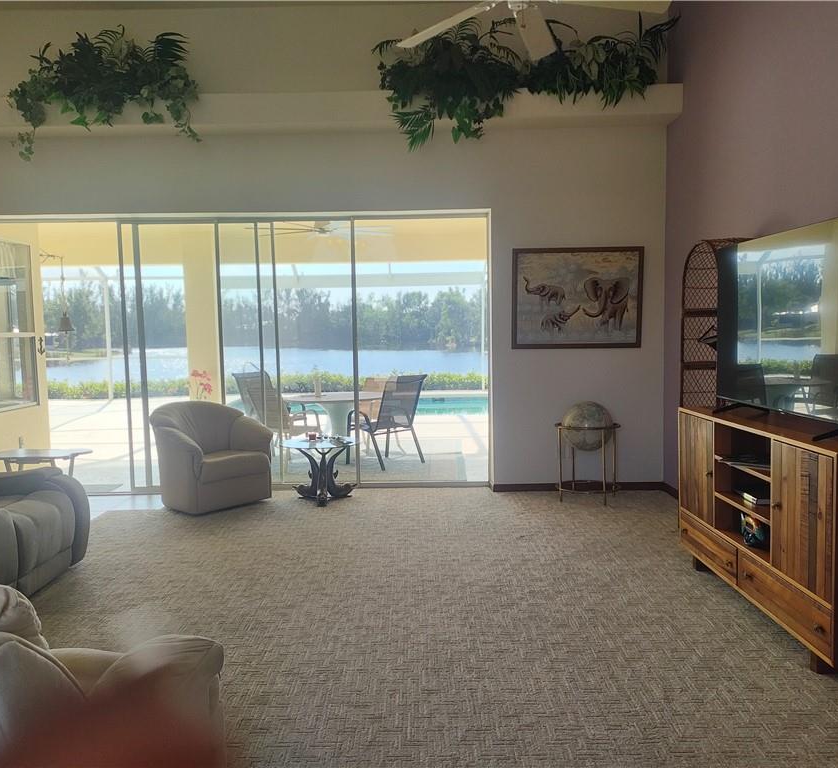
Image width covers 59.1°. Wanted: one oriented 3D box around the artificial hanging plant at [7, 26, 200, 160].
[{"bbox_3d":[-2.470,-2.279,5.827,1.487,1.013,0.569,-1,4,-1],"label":"artificial hanging plant"}]

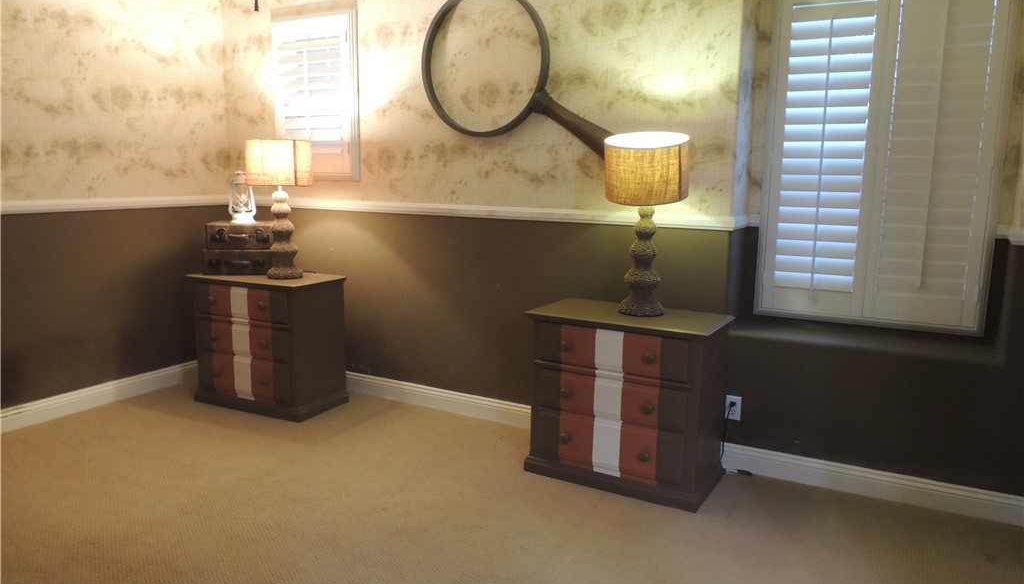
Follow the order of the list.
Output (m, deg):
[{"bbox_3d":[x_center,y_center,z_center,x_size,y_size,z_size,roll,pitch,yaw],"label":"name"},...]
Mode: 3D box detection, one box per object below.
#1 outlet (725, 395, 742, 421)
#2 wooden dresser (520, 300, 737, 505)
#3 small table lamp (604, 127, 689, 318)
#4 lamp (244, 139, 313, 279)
[{"bbox_3d":[1.054,0.555,3.379,0.070,0.114,0.014,6,10,28],"label":"outlet"},{"bbox_3d":[0.533,0.480,3.297,0.837,0.763,0.457,6,11,30],"label":"wooden dresser"},{"bbox_3d":[0.606,-0.299,3.226,0.390,0.800,0.390,6,10,28],"label":"small table lamp"},{"bbox_3d":[-1.344,-0.484,4.173,0.390,0.800,0.390,6,10,28],"label":"lamp"}]

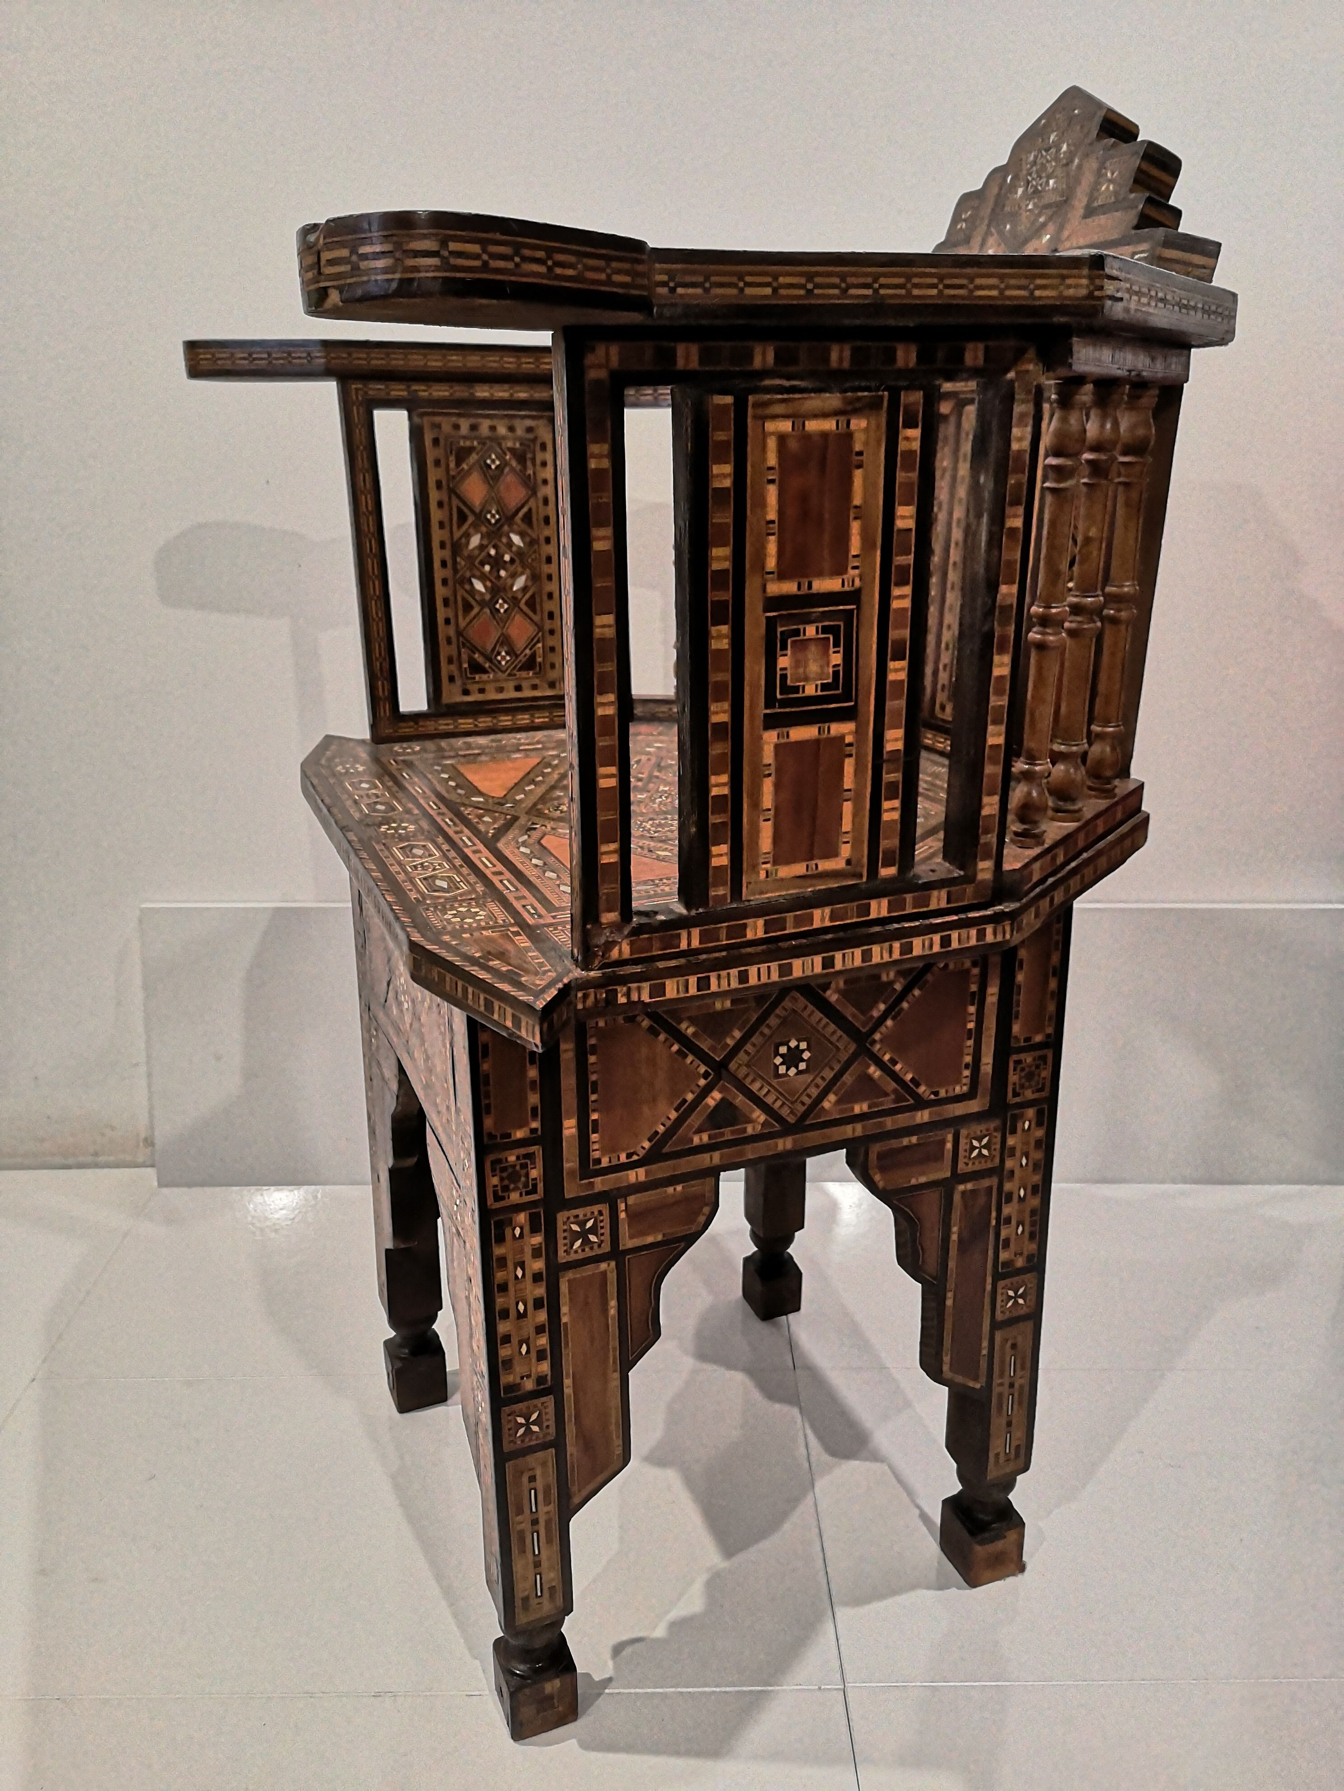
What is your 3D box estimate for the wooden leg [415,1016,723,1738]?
[{"bbox_3d":[-0.057,0.236,0.800,0.131,0.464,0.134,-8,19,-20],"label":"wooden leg"}]

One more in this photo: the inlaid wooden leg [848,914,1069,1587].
[{"bbox_3d":[0.154,0.219,0.845,0.132,0.464,0.068,-8,19,-20],"label":"inlaid wooden leg"}]

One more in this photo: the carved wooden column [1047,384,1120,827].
[{"bbox_3d":[0.215,-0.148,0.727,0.018,0.220,0.018,12,21,32],"label":"carved wooden column"}]

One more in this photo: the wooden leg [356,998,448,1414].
[{"bbox_3d":[-0.188,0.230,1.032,0.049,0.334,0.062,-8,19,-20],"label":"wooden leg"}]

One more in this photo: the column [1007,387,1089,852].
[{"bbox_3d":[0.183,-0.132,0.678,0.018,0.220,0.018,12,20,32],"label":"column"}]

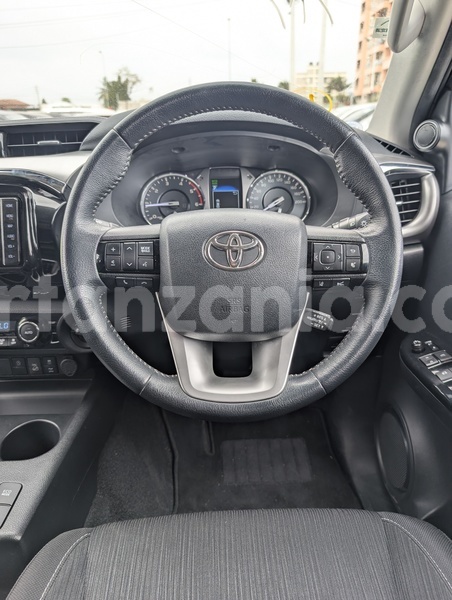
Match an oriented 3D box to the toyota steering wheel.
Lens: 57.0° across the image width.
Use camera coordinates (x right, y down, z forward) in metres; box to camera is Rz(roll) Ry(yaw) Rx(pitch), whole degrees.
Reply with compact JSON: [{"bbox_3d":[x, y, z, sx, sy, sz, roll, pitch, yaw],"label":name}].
[{"bbox_3d":[0.006,-0.052,0.490,0.380,0.380,0.085,0,3,0],"label":"toyota steering wheel"}]

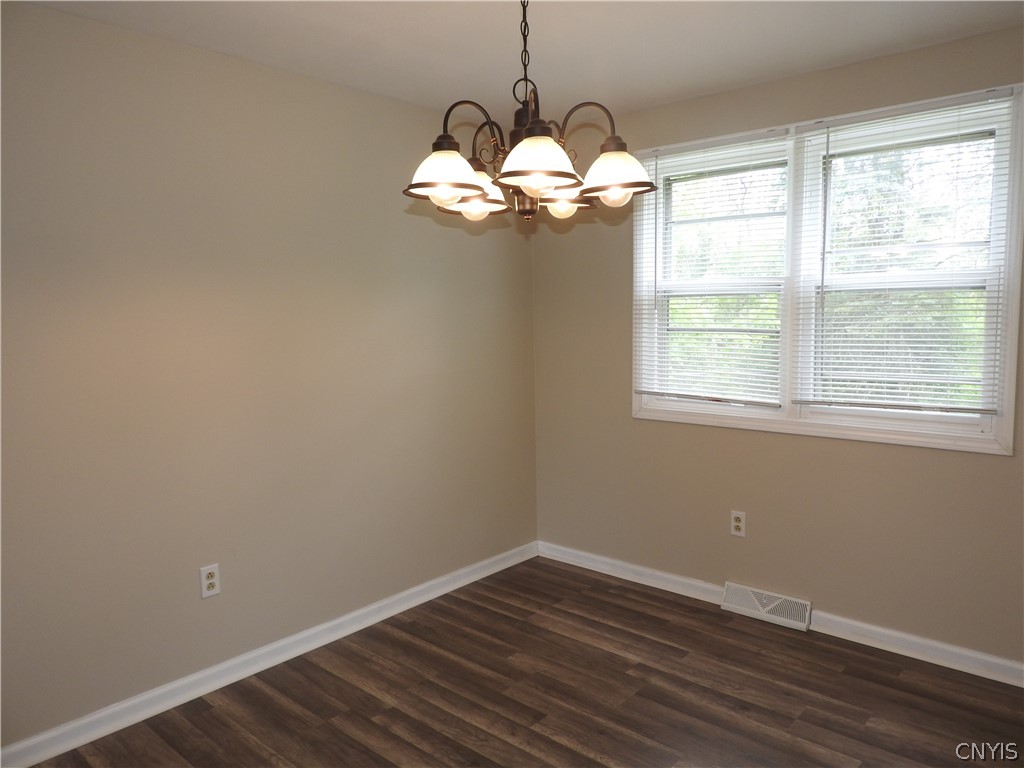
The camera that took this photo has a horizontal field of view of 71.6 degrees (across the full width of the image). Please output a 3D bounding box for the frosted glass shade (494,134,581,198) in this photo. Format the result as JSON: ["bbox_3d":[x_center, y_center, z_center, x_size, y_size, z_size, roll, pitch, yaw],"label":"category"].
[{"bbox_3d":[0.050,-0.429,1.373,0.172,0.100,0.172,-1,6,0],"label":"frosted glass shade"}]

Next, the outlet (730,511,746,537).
[{"bbox_3d":[1.065,0.661,3.344,0.070,0.115,0.009,4,7,41],"label":"outlet"}]

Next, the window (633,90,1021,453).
[{"bbox_3d":[1.241,-0.446,3.106,1.611,1.336,0.100,4,7,41],"label":"window"}]

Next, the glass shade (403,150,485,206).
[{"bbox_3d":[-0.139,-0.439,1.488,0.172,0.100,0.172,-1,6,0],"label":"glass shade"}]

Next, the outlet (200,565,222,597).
[{"bbox_3d":[-1.144,0.750,2.701,0.009,0.115,0.070,4,7,41],"label":"outlet"}]

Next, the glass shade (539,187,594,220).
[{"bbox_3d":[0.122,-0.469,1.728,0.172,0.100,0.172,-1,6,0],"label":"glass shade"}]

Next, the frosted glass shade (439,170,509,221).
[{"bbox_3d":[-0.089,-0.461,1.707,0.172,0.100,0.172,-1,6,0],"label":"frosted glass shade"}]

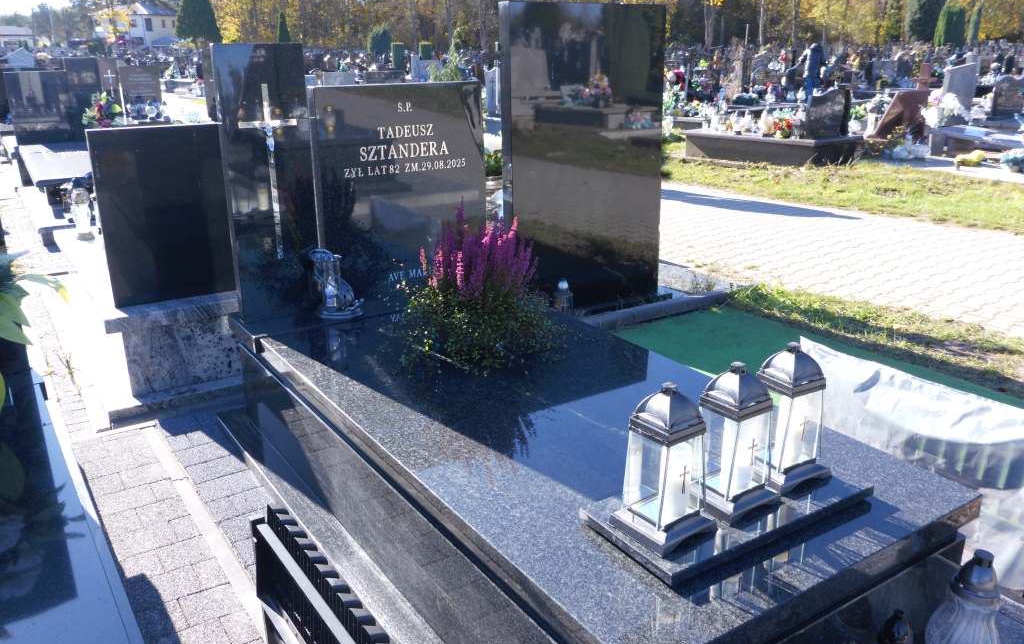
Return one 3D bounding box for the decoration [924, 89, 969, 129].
[{"bbox_3d":[5.770,-2.835,11.000,0.480,0.470,0.380,-14,23,-35],"label":"decoration"}]

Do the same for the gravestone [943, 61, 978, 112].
[{"bbox_3d":[6.024,-3.197,11.243,0.780,0.720,0.100,-14,23,-35],"label":"gravestone"}]

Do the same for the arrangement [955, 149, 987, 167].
[{"bbox_3d":[5.591,-2.006,10.100,0.310,0.190,0.260,-14,23,-35],"label":"arrangement"}]

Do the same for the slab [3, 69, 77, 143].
[{"bbox_3d":[-4.338,-2.000,7.663,0.520,0.680,0.090,-12,22,-32],"label":"slab"}]

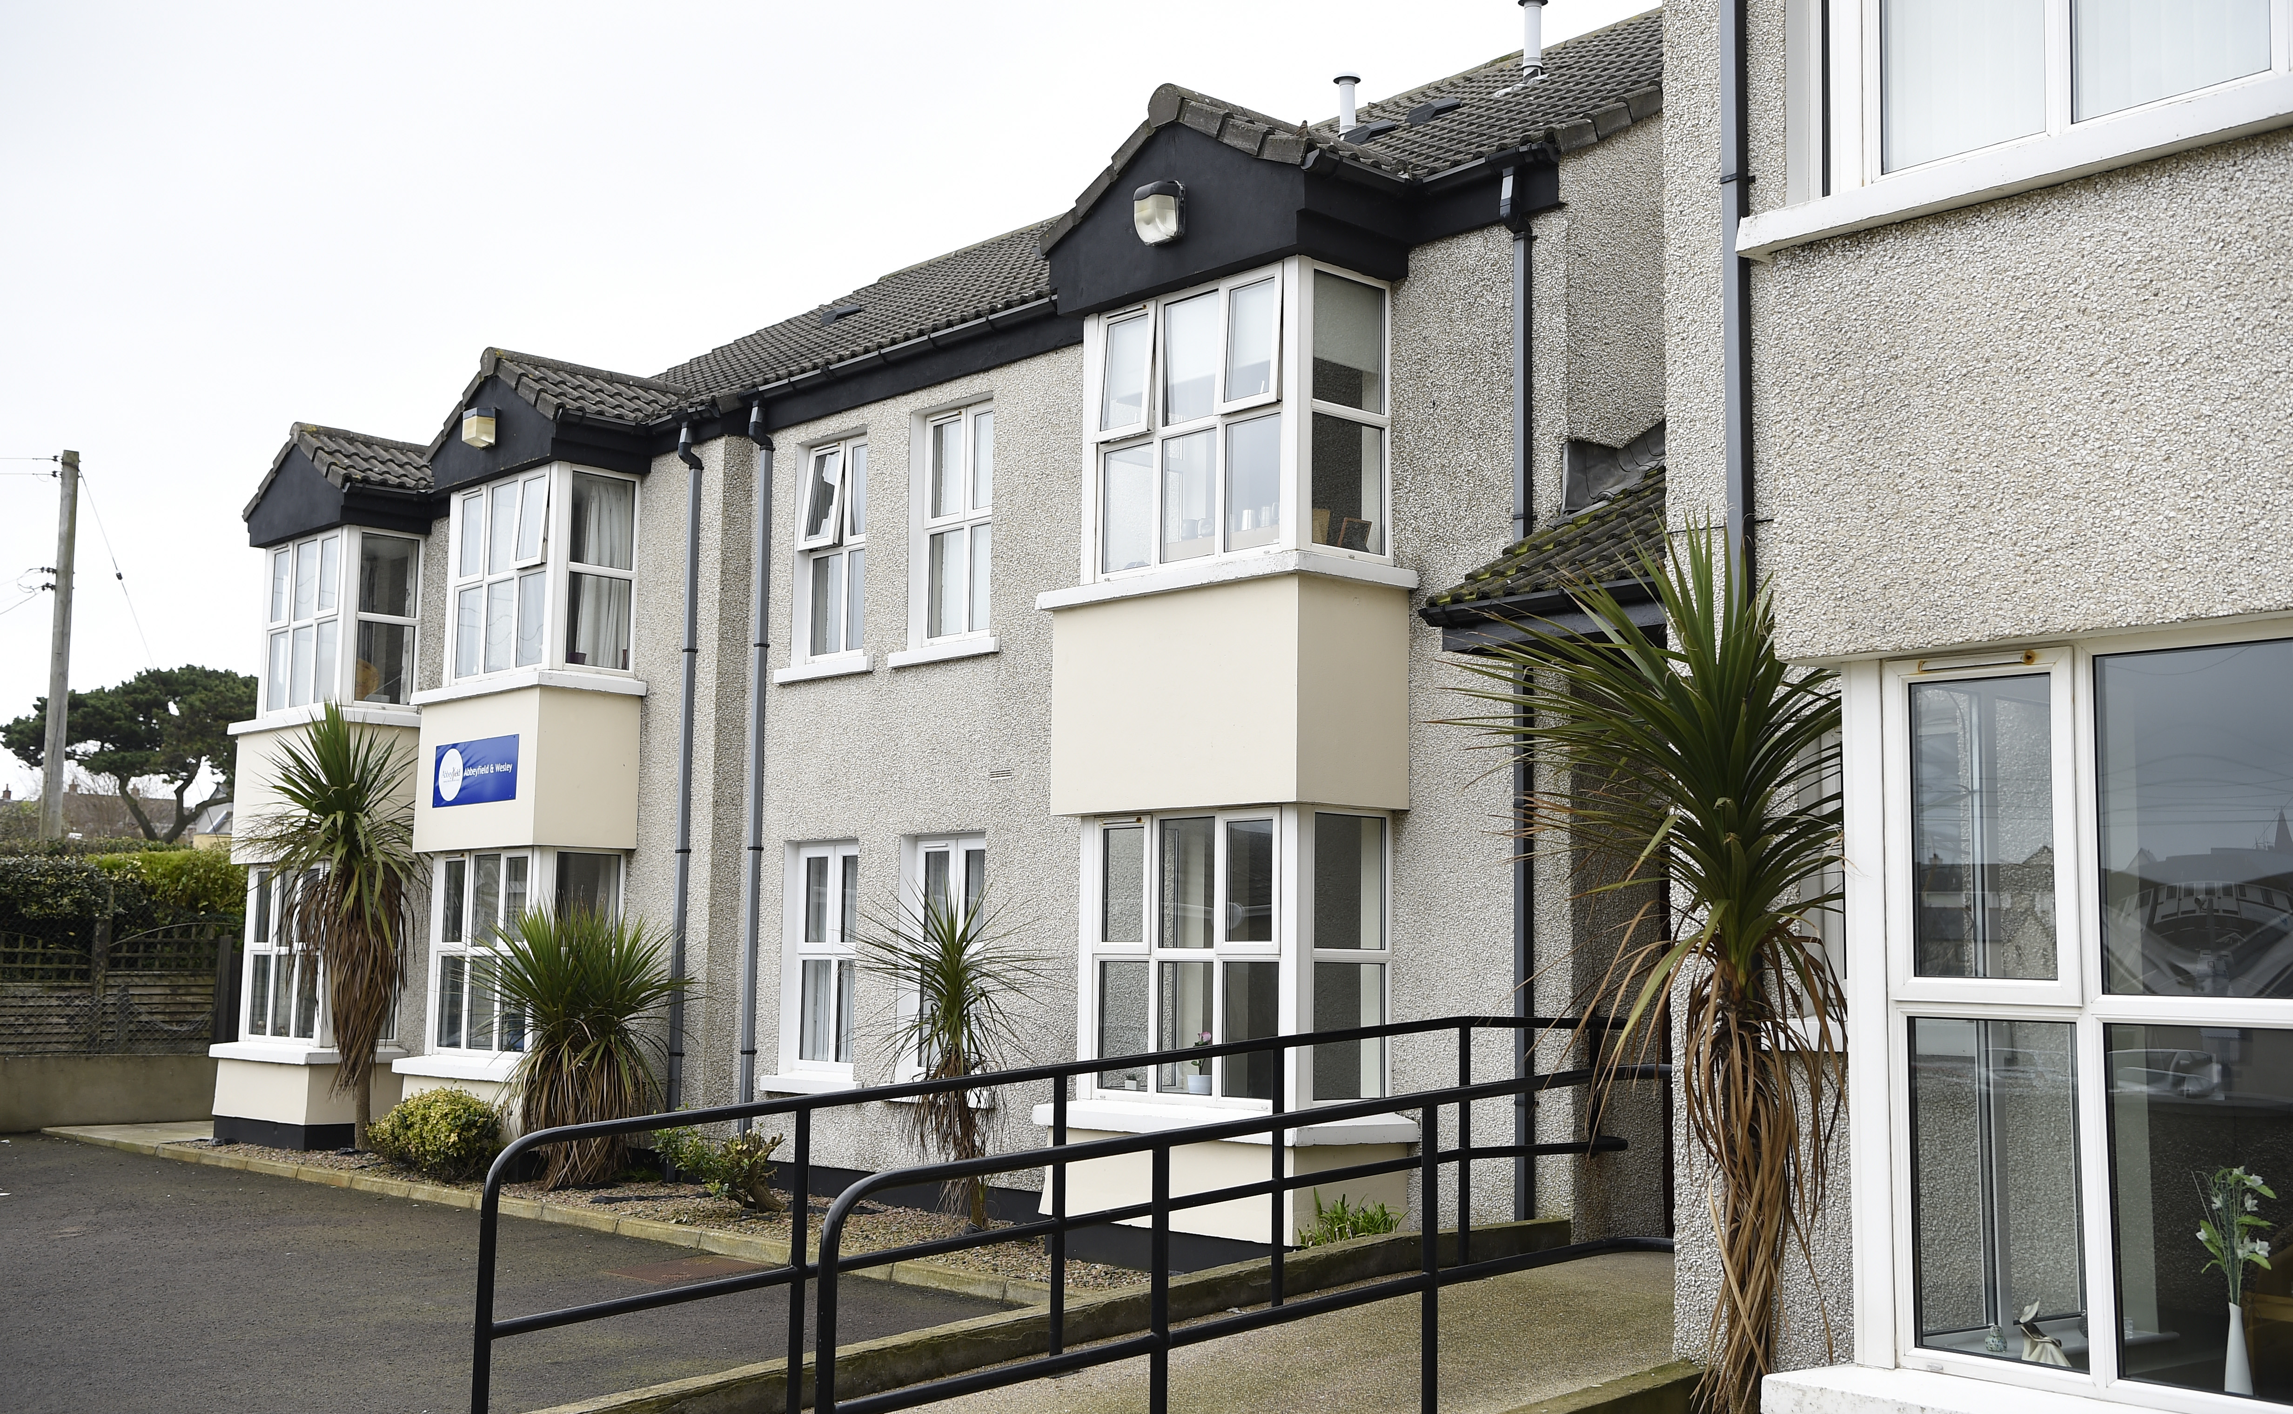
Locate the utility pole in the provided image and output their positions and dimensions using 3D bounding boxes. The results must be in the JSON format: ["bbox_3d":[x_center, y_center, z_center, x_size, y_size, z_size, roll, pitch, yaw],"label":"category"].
[{"bbox_3d":[-12.719,0.771,29.590,0.260,7.600,0.260,6,-8,-41],"label":"utility pole"}]

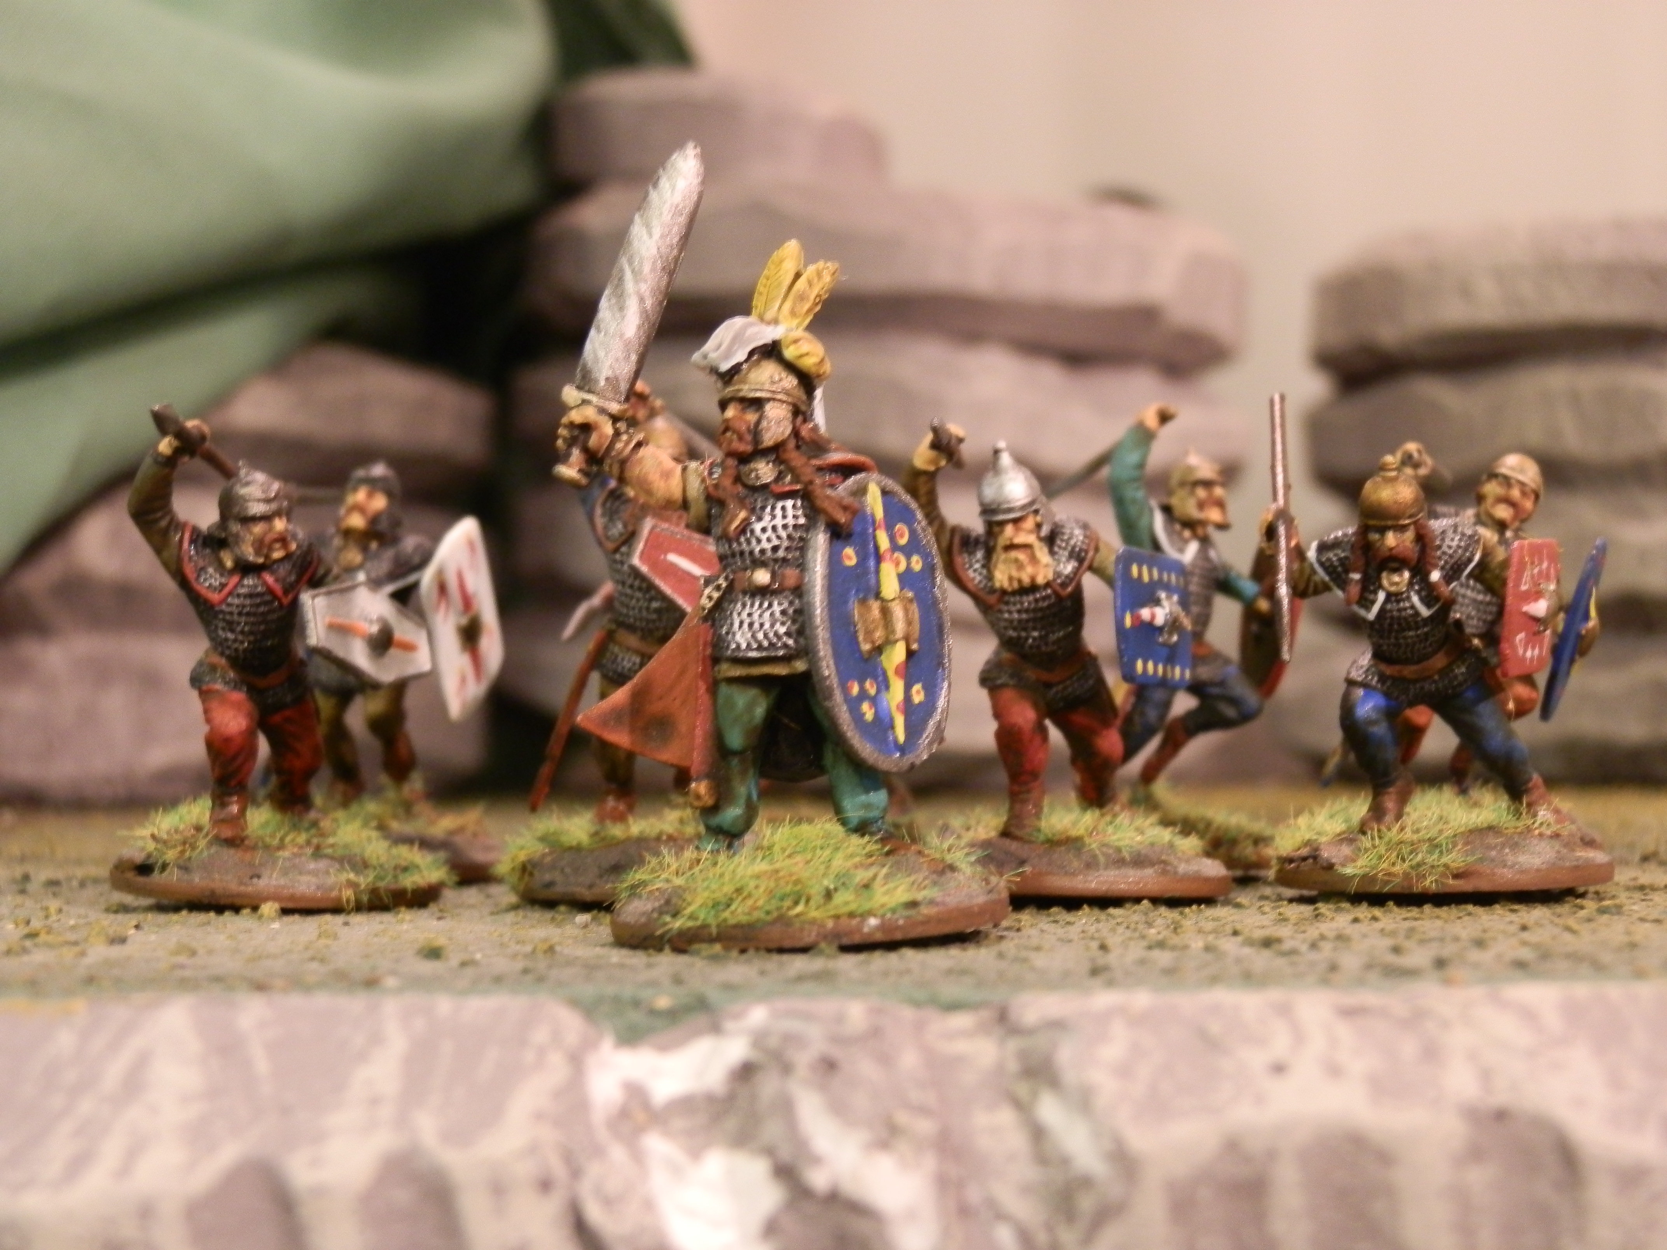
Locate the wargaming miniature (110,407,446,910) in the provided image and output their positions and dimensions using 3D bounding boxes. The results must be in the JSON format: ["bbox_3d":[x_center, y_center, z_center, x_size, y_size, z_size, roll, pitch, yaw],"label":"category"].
[{"bbox_3d":[-0.041,0.002,0.219,0.025,0.036,0.025,0,0,-16],"label":"wargaming miniature"}]

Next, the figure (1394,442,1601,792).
[{"bbox_3d":[0.055,0.000,0.246,0.018,0.029,0.019,0,0,-37],"label":"figure"}]

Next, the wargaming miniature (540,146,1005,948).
[{"bbox_3d":[-0.004,-0.005,0.187,0.029,0.050,0.025,0,0,13],"label":"wargaming miniature"}]

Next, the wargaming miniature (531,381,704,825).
[{"bbox_3d":[-0.014,-0.002,0.221,0.018,0.034,0.018,0,0,-25],"label":"wargaming miniature"}]

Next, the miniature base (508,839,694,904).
[{"bbox_3d":[-0.011,0.018,0.221,0.025,0.004,0.025,0,0,0],"label":"miniature base"}]

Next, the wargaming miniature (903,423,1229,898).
[{"bbox_3d":[0.017,0.002,0.218,0.025,0.034,0.025,0,0,-2],"label":"wargaming miniature"}]

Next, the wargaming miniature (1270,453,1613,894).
[{"bbox_3d":[0.045,0.003,0.216,0.025,0.033,0.025,0,0,10],"label":"wargaming miniature"}]

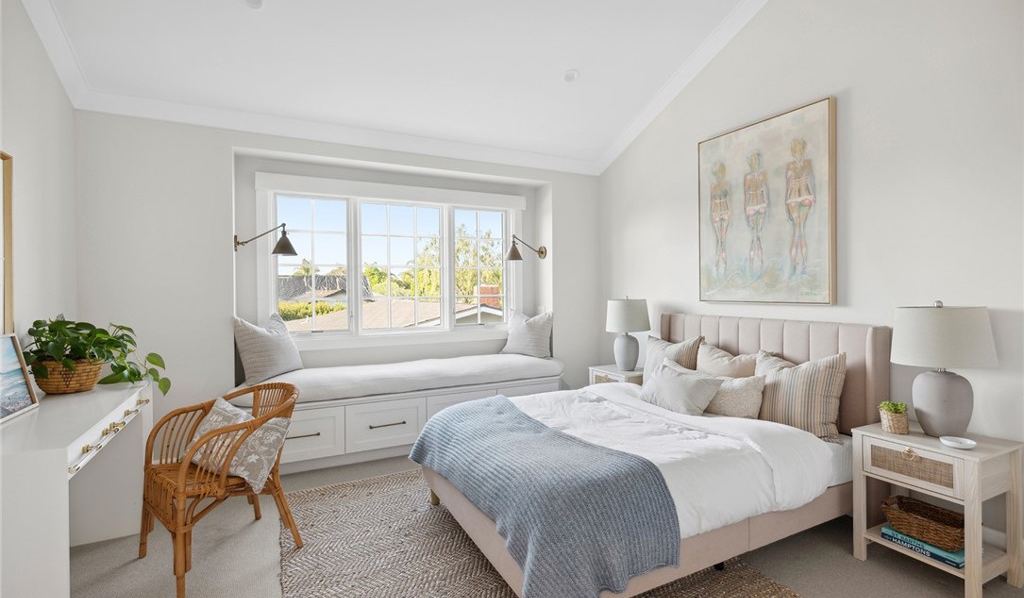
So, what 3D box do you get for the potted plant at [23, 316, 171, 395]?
[{"bbox_3d":[-2.252,0.310,2.513,0.543,0.431,0.451,-1,1,-27],"label":"potted plant"}]

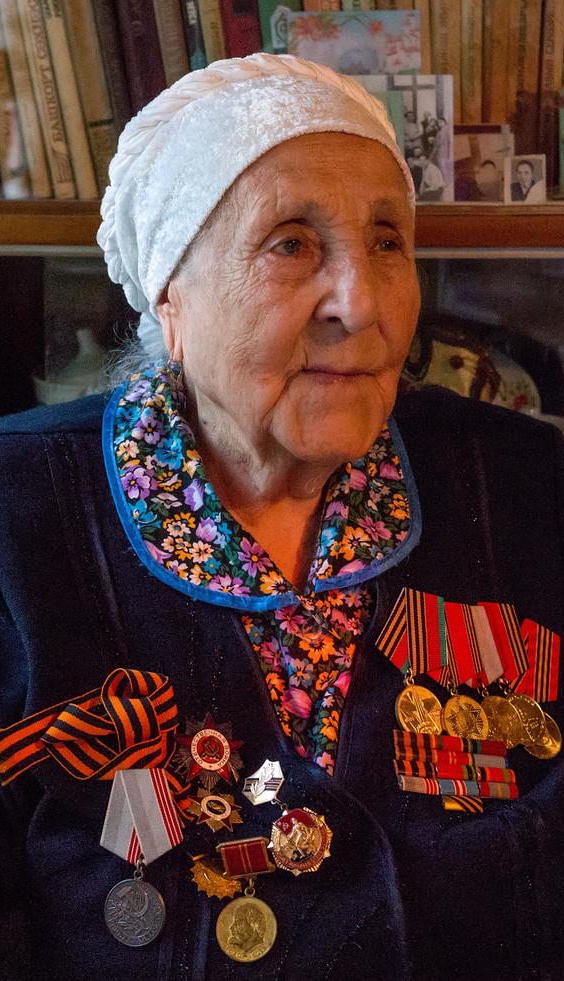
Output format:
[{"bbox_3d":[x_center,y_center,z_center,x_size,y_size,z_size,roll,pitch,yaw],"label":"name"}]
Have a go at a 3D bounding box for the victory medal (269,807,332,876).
[{"bbox_3d":[0.009,0.177,0.550,0.033,0.034,0.006,-25,2,-24],"label":"victory medal"}]

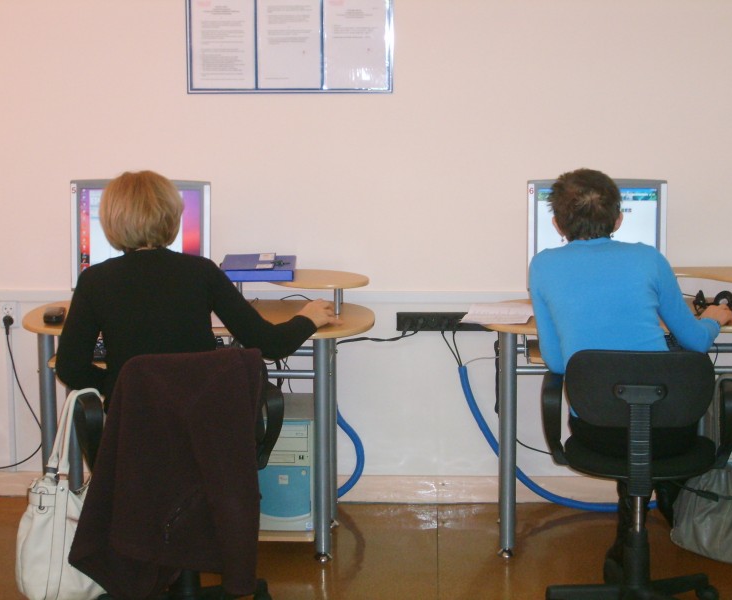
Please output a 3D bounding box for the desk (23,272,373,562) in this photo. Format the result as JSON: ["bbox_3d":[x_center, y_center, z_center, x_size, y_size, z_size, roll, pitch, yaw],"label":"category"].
[{"bbox_3d":[-0.530,0.355,4.684,1.120,0.855,0.650,0,9,2],"label":"desk"}]

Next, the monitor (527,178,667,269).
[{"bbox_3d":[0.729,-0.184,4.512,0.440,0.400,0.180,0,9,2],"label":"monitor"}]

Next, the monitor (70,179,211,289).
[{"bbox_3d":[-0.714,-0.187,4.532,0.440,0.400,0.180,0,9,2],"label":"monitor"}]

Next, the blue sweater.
[{"bbox_3d":[0.742,0.052,4.052,0.570,0.470,0.500,0,9,2],"label":"blue sweater"}]

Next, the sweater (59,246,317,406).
[{"bbox_3d":[-0.510,0.067,4.054,0.680,0.460,0.540,0,9,2],"label":"sweater"}]

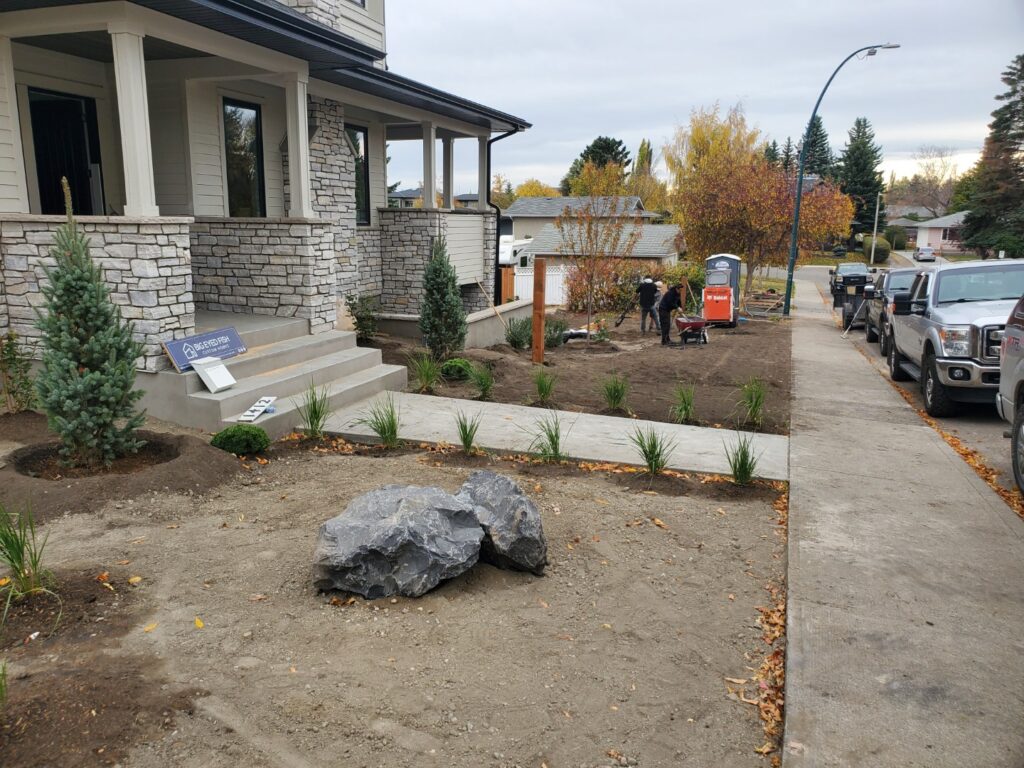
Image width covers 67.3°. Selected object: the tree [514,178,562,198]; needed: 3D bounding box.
[{"bbox_3d":[2.884,-18.788,85.914,5.800,8.058,5.800,5,14,18],"label":"tree"}]

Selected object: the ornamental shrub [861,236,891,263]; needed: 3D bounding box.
[{"bbox_3d":[33.899,-12.548,71.758,2.528,2.384,2.402,7,14,24],"label":"ornamental shrub"}]

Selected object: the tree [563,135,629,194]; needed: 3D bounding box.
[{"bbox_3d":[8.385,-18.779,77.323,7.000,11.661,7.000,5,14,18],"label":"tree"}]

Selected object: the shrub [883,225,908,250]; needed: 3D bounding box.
[{"bbox_3d":[42.920,-16.380,86.083,2.629,2.878,2.497,7,14,25],"label":"shrub"}]

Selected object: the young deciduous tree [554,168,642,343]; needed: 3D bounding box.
[{"bbox_3d":[2.014,-2.975,18.418,2.057,4.127,1.954,2,12,6],"label":"young deciduous tree"}]

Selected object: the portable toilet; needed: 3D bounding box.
[{"bbox_3d":[8.275,-3.912,29.884,1.150,2.350,1.150,7,15,27],"label":"portable toilet"}]

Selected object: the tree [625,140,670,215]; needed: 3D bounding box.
[{"bbox_3d":[10.480,-13.857,60.604,3.447,10.508,3.275,3,12,9],"label":"tree"}]

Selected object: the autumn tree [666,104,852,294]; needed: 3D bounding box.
[{"bbox_3d":[11.655,-8.658,36.796,8.492,8.961,8.068,5,13,17],"label":"autumn tree"}]

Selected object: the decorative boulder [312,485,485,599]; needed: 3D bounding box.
[{"bbox_3d":[-0.530,0.735,3.710,0.810,0.450,0.640,-3,13,-19],"label":"decorative boulder"}]

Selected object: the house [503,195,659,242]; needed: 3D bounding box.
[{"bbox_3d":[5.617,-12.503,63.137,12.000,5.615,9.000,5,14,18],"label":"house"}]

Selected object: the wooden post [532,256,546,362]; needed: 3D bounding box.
[{"bbox_3d":[0.462,-1.206,12.670,0.150,1.712,0.150,5,14,18],"label":"wooden post"}]

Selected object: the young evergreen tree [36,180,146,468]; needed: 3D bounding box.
[{"bbox_3d":[-3.095,-0.406,5.519,0.820,2.039,0.820,5,14,18],"label":"young evergreen tree"}]

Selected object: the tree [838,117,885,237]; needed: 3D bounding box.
[{"bbox_3d":[35.740,-20.370,79.201,4.495,13.686,4.270,6,13,23],"label":"tree"}]

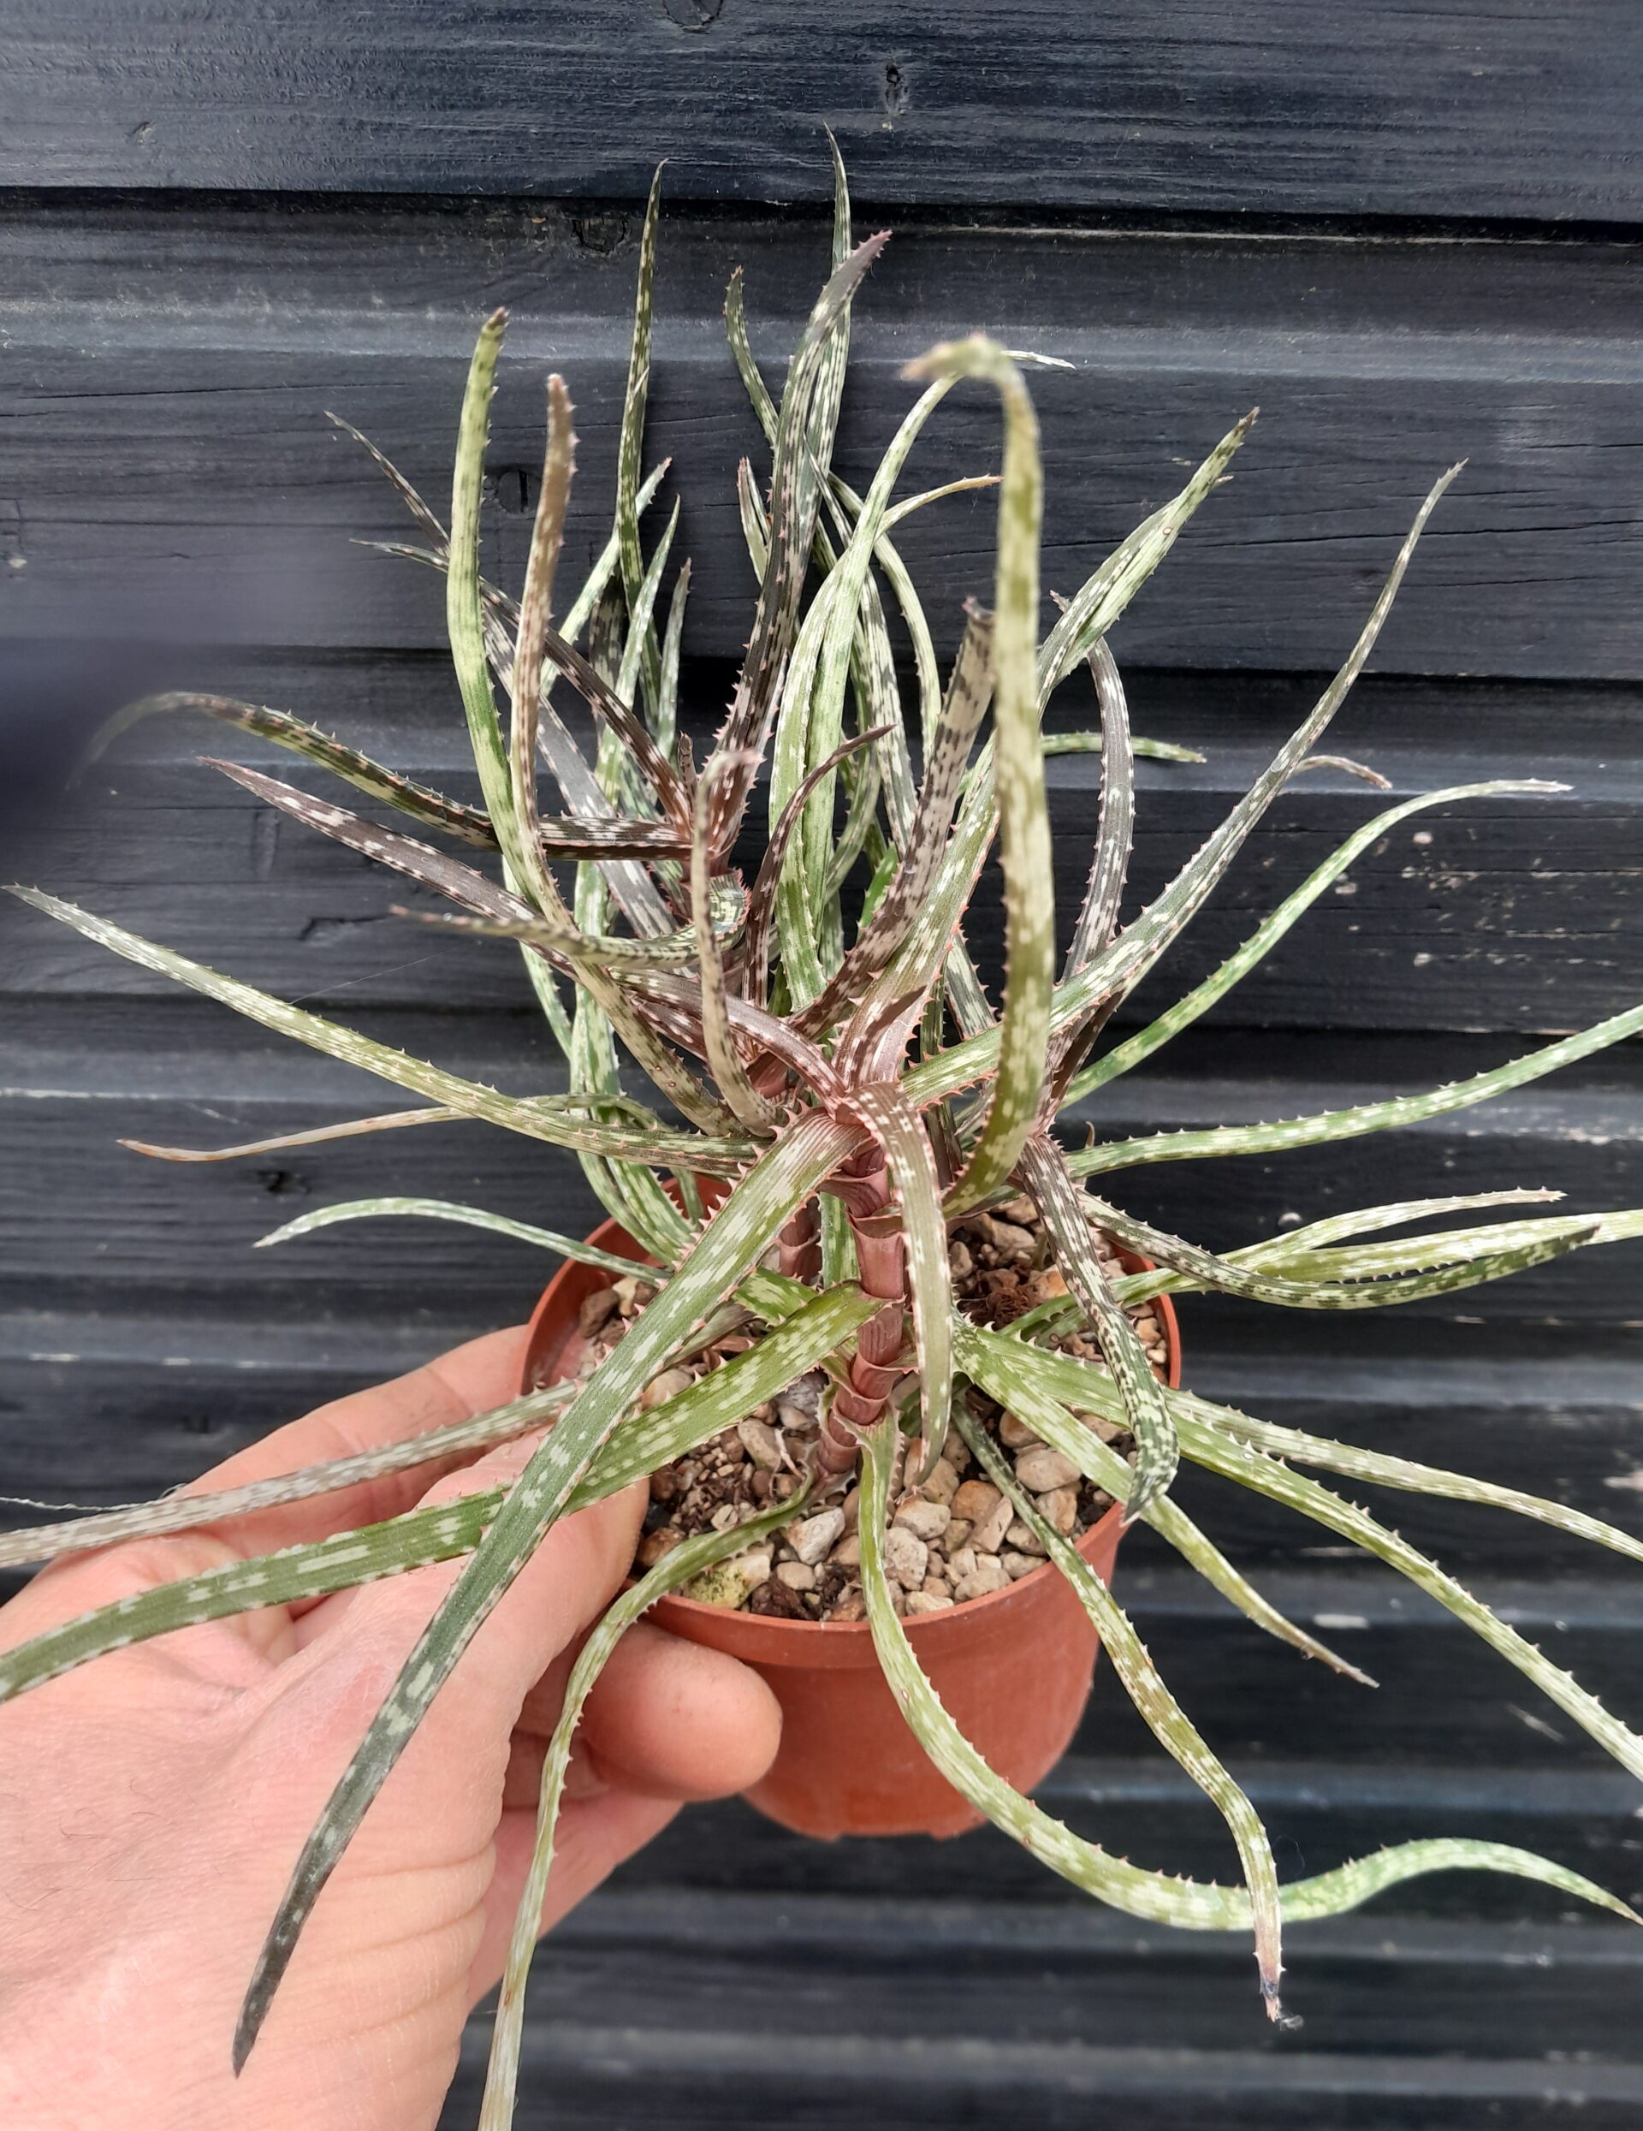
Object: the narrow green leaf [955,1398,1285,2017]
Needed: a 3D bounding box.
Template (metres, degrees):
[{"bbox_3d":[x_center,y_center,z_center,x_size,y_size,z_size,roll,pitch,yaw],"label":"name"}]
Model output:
[{"bbox_3d":[0.038,0.075,0.198,0.010,0.027,0.084,-24,72,-16],"label":"narrow green leaf"}]

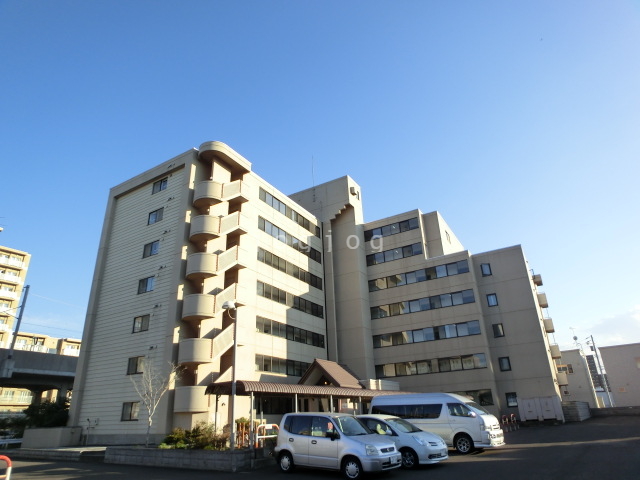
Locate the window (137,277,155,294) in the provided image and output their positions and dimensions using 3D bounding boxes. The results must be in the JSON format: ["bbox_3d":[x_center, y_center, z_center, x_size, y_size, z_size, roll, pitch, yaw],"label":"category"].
[{"bbox_3d":[-12.858,3.373,28.871,1.680,1.170,0.150,-16,-26,26],"label":"window"}]

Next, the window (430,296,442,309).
[{"bbox_3d":[10.784,5.824,36.050,0.937,1.186,0.120,-15,-27,29],"label":"window"}]

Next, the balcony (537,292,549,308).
[{"bbox_3d":[26.892,7.371,46.772,0.790,1.380,2.200,-16,-27,26],"label":"balcony"}]

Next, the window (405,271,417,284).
[{"bbox_3d":[9.248,3.753,38.915,1.000,1.150,0.150,-15,-26,26],"label":"window"}]

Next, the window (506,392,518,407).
[{"bbox_3d":[15.943,13.268,32.183,0.820,1.100,0.120,-15,-27,27],"label":"window"}]

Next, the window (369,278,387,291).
[{"bbox_3d":[5.989,4.622,39.824,2.042,1.167,0.120,-15,-27,29],"label":"window"}]

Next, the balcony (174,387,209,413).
[{"bbox_3d":[-8.105,9.692,23.481,2.350,1.388,1.300,-15,-27,29],"label":"balcony"}]

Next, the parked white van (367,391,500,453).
[{"bbox_3d":[4.813,7.810,16.689,5.380,2.285,1.880,-21,-30,37],"label":"parked white van"}]

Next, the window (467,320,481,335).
[{"bbox_3d":[13.705,7.869,34.484,1.000,1.170,0.150,-15,-26,26],"label":"window"}]

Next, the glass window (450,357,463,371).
[{"bbox_3d":[12.075,10.912,34.275,0.970,1.170,0.150,-15,-26,26],"label":"glass window"}]

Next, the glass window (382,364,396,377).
[{"bbox_3d":[6.832,12.691,37.764,1.180,1.220,0.120,-16,-27,26],"label":"glass window"}]

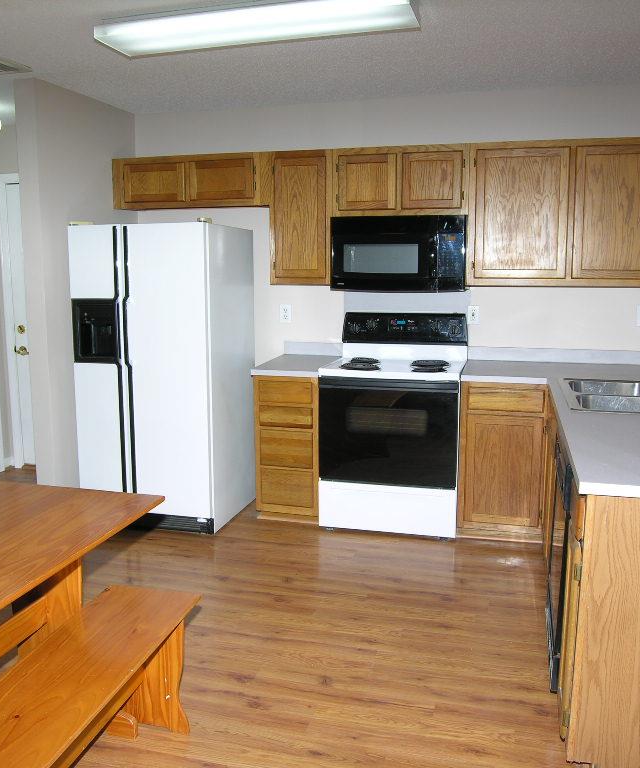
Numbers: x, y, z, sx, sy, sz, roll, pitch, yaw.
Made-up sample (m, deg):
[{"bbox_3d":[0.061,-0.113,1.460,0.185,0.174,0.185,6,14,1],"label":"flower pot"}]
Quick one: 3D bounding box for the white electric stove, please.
[{"bbox_3d":[0.438,0.208,4.115,0.761,1.196,0.675,3,9,15],"label":"white electric stove"}]

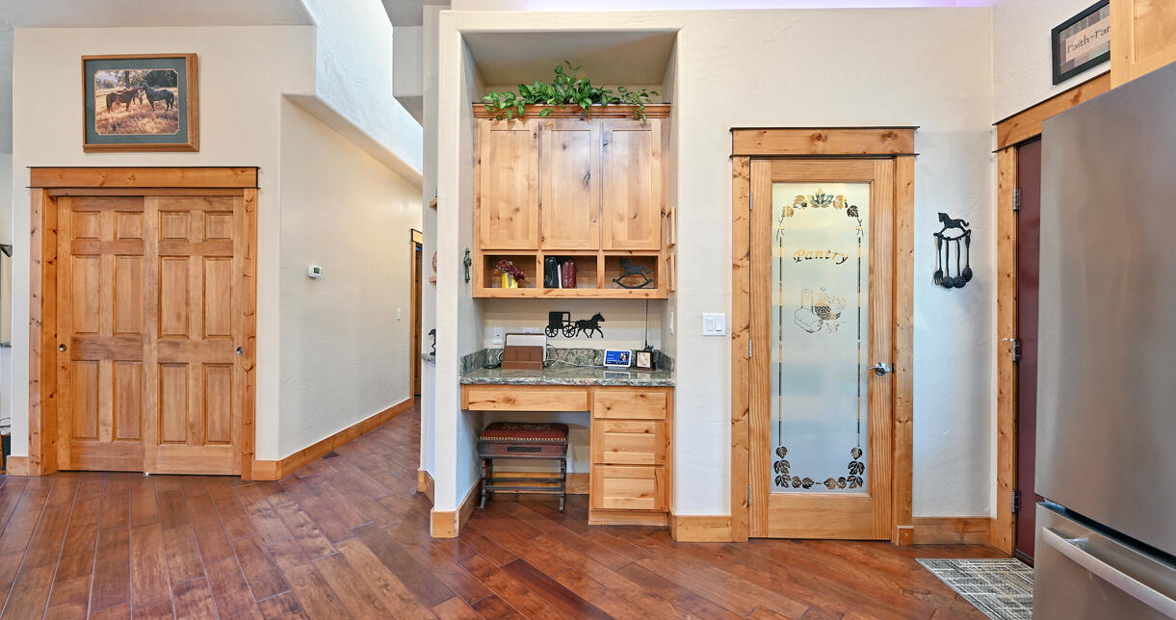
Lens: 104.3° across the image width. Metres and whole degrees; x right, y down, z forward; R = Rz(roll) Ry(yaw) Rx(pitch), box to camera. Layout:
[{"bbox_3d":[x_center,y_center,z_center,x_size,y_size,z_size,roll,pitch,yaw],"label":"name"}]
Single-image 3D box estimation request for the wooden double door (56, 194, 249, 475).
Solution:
[{"bbox_3d":[-3.225,0.174,3.387,1.465,2.047,0.080,0,0,2],"label":"wooden double door"}]

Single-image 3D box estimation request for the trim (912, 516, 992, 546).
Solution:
[{"bbox_3d":[1.916,1.168,2.416,0.410,0.148,0.021,0,0,1],"label":"trim"}]

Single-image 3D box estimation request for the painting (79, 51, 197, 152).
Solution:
[{"bbox_3d":[-3.211,-1.481,3.278,0.830,0.700,0.040,0,0,1],"label":"painting"}]

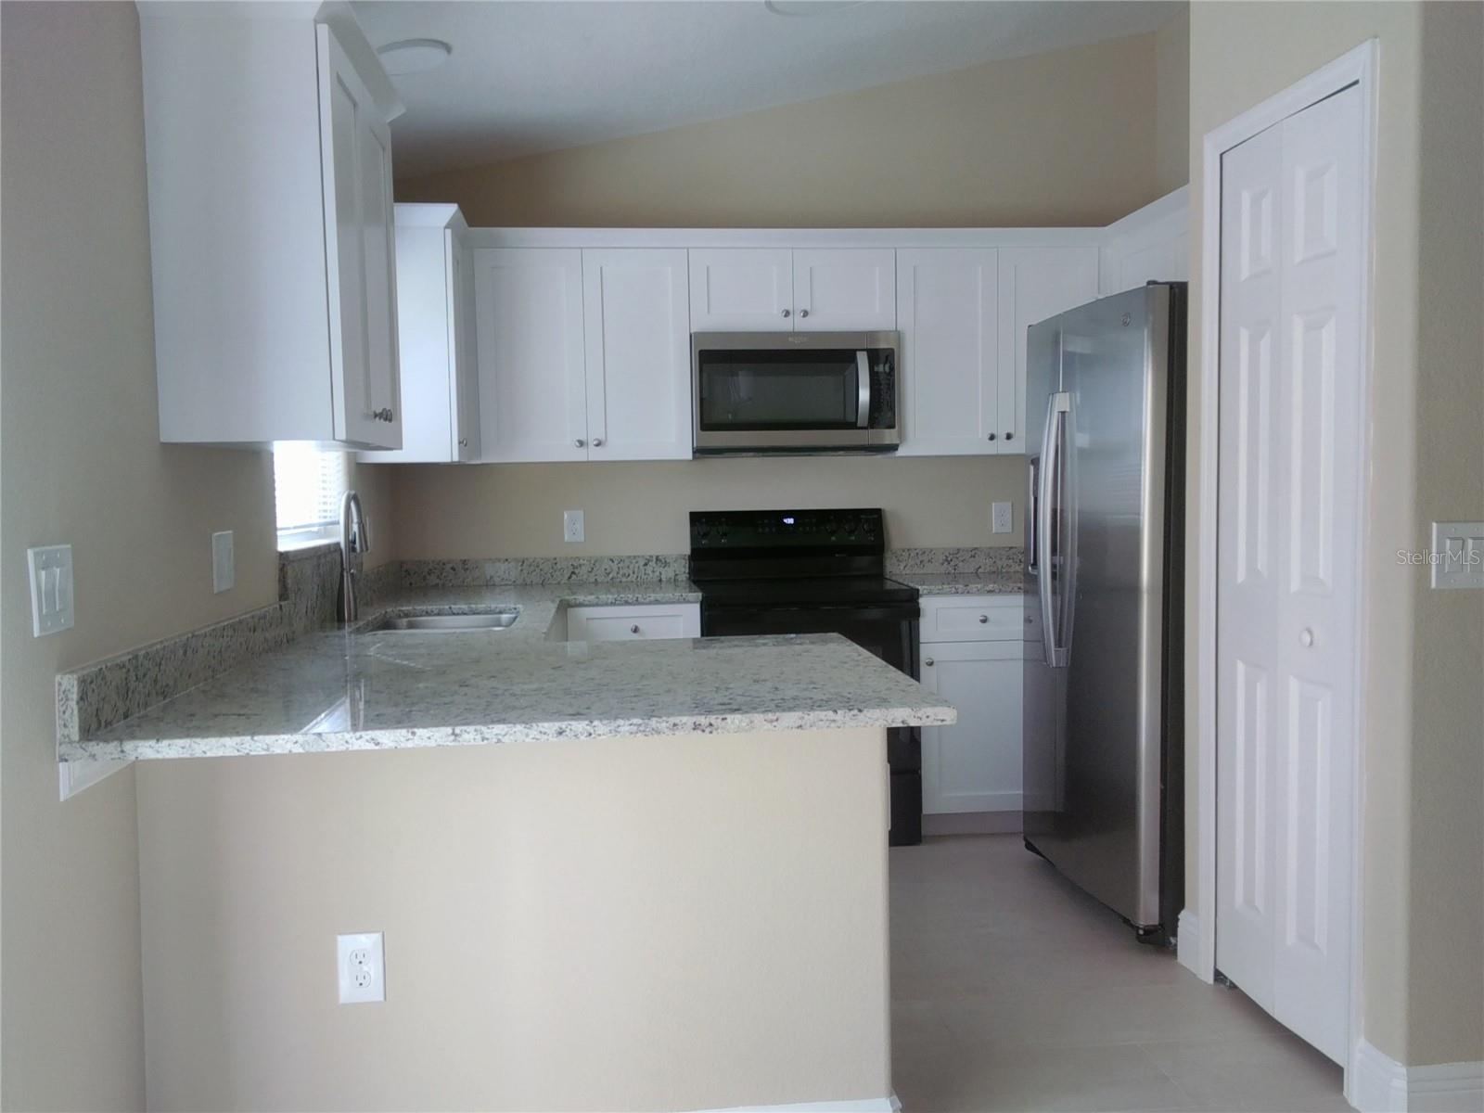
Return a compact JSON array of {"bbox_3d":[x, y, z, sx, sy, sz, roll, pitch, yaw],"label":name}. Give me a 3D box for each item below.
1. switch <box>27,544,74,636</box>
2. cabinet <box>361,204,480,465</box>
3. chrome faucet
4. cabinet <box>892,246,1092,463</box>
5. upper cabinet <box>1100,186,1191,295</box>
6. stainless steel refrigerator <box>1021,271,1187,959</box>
[{"bbox_3d":[-1.000,0.048,1.742,0.011,0.123,0.121,-2,4,-6],"label":"switch"},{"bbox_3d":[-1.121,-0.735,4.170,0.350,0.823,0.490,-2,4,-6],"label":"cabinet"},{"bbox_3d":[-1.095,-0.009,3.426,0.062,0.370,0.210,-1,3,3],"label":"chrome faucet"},{"bbox_3d":[0.940,-0.775,4.652,0.778,0.763,0.326,-2,4,-6],"label":"cabinet"},{"bbox_3d":[1.561,-1.009,4.088,0.360,0.360,0.900,-2,4,-6],"label":"upper cabinet"},{"bbox_3d":[1.368,0.135,3.693,0.835,1.777,0.910,-1,3,-7],"label":"stainless steel refrigerator"}]

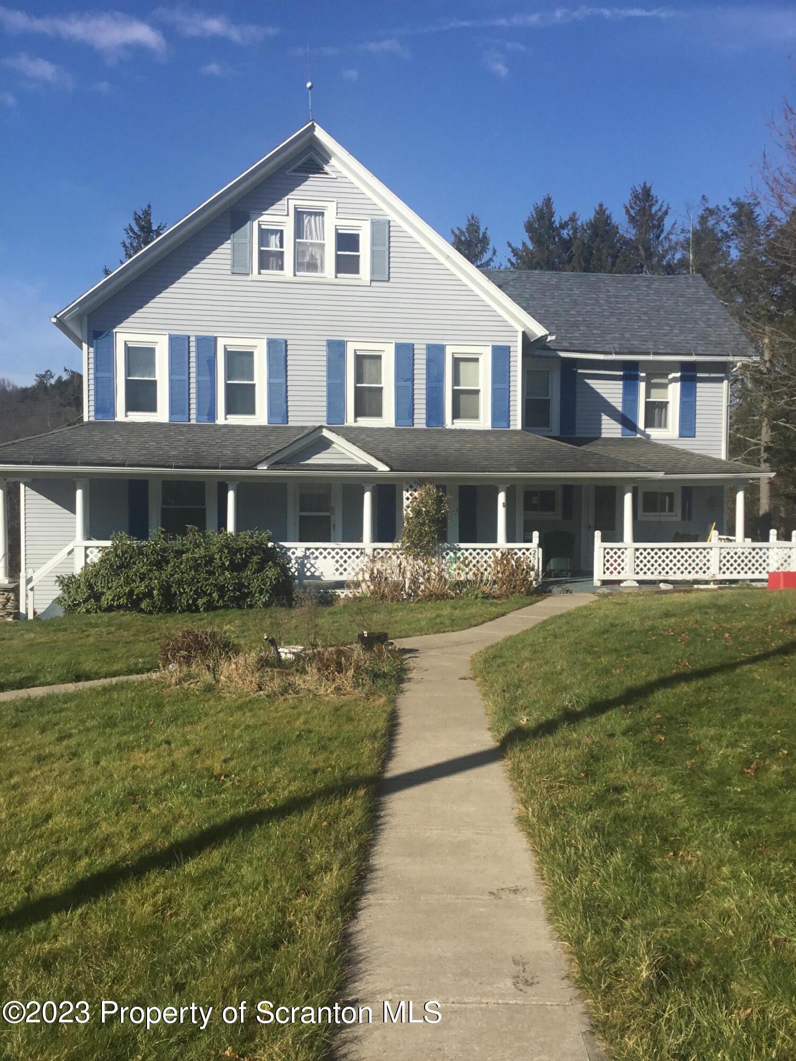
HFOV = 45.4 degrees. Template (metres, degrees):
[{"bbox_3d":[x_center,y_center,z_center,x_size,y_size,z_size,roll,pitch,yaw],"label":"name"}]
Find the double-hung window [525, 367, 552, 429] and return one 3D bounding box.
[{"bbox_3d":[3.152,-2.974,21.445,0.620,1.370,0.100,0,2,-9],"label":"double-hung window"}]

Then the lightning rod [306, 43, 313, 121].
[{"bbox_3d":[-1.732,-8.792,18.757,0.120,1.641,0.120,-2,2,-9],"label":"lightning rod"}]

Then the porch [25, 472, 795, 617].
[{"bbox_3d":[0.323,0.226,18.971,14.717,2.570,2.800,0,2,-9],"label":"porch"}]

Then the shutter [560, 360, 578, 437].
[{"bbox_3d":[3.865,-3.016,21.539,0.385,1.732,0.040,0,2,-9],"label":"shutter"}]

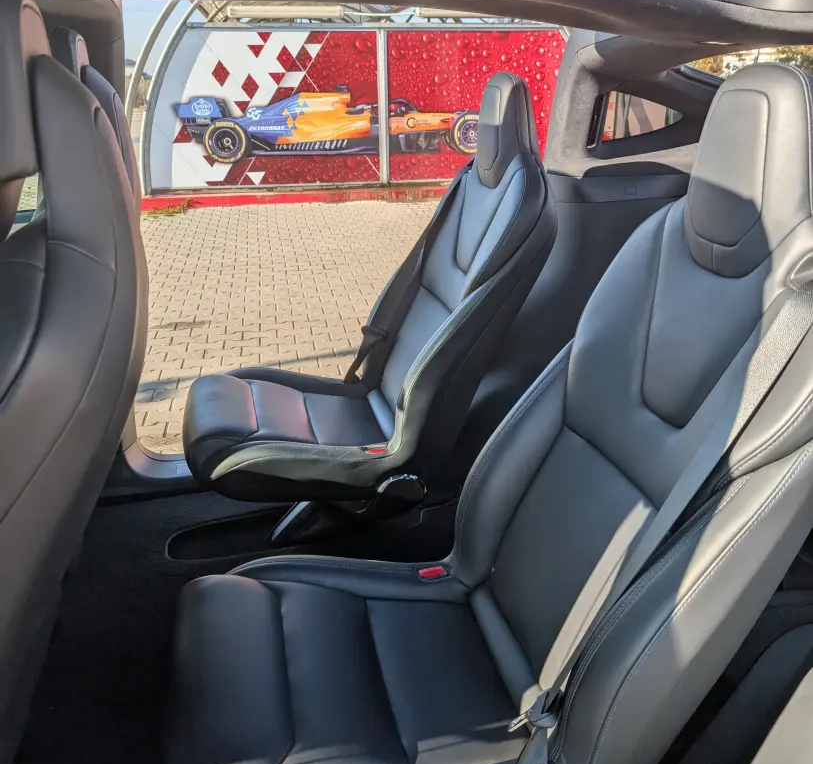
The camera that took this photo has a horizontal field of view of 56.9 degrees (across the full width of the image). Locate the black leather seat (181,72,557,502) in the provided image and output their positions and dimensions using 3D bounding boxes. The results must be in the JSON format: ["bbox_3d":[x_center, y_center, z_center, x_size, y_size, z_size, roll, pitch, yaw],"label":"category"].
[{"bbox_3d":[-0.109,-0.219,1.766,0.876,0.947,0.522,-6,23,-12],"label":"black leather seat"}]

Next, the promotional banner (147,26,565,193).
[{"bbox_3d":[-0.314,-3.168,8.666,5.430,1.705,0.060,-5,23,-9],"label":"promotional banner"}]

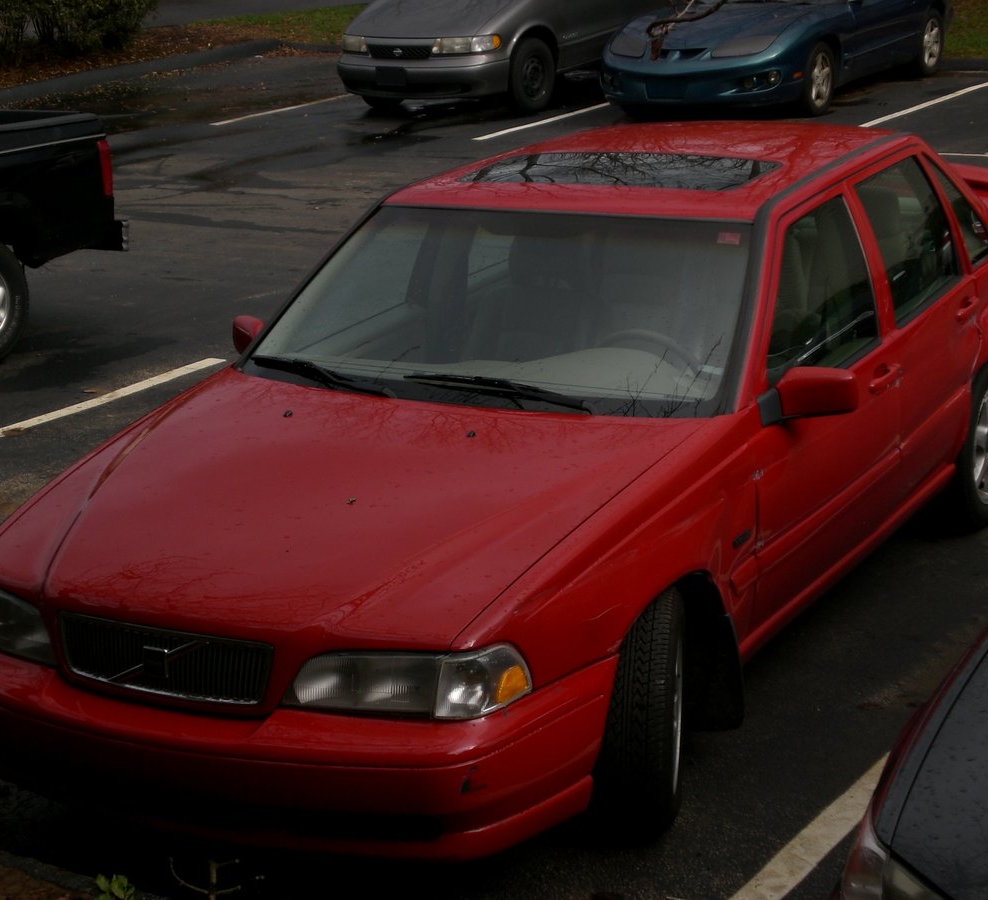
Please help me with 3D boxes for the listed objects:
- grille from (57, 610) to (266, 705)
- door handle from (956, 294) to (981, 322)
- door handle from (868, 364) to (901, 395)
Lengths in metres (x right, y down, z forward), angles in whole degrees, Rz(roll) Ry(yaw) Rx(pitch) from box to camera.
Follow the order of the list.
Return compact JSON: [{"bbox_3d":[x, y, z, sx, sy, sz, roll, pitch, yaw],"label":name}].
[{"bbox_3d":[-0.737,0.461,4.819,0.585,0.145,0.075,6,17,28],"label":"grille"},{"bbox_3d":[1.514,-0.452,6.969,0.050,0.065,0.220,6,17,28],"label":"door handle"},{"bbox_3d":[1.127,-0.203,6.302,0.050,0.070,0.220,6,17,28],"label":"door handle"}]

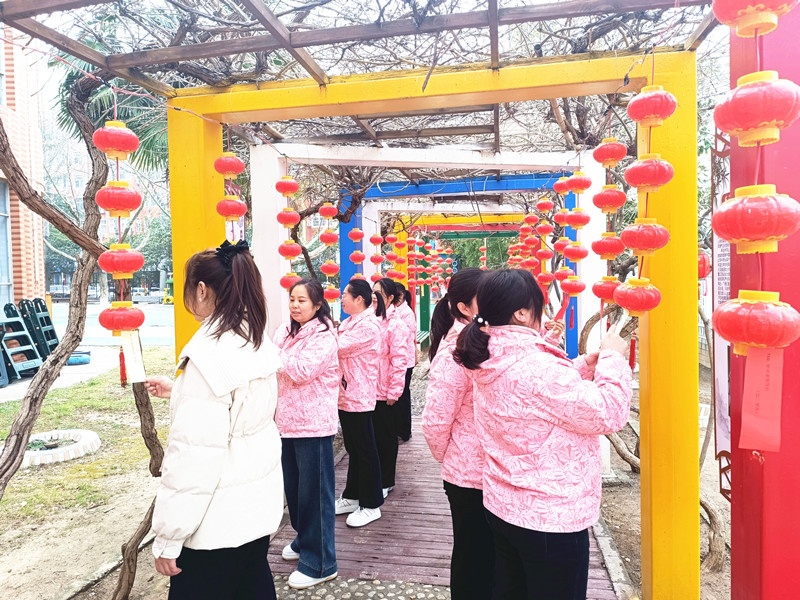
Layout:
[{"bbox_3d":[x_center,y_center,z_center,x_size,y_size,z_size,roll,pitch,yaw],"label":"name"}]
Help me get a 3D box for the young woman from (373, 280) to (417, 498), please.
[{"bbox_3d":[-0.087,0.649,4.220,0.380,1.630,0.480,-2,2,-20],"label":"young woman"}]

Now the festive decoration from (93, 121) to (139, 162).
[{"bbox_3d":[-1.124,-0.633,2.200,0.165,0.144,0.165,-1,2,0],"label":"festive decoration"}]

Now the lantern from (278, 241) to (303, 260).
[{"bbox_3d":[-0.797,-0.362,4.040,0.165,0.144,0.165,-1,2,0],"label":"lantern"}]

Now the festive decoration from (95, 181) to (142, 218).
[{"bbox_3d":[-1.115,-0.399,2.200,0.165,0.144,0.165,-1,2,0],"label":"festive decoration"}]

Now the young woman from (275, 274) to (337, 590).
[{"bbox_3d":[-0.530,0.690,3.080,0.450,1.630,0.500,-2,2,-34],"label":"young woman"}]

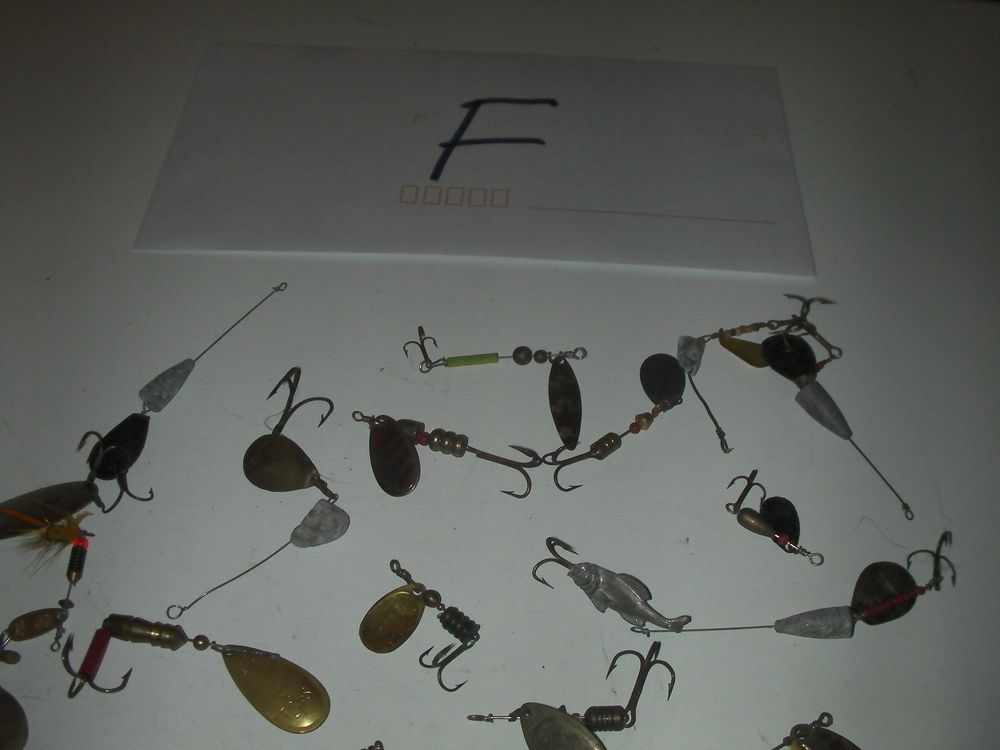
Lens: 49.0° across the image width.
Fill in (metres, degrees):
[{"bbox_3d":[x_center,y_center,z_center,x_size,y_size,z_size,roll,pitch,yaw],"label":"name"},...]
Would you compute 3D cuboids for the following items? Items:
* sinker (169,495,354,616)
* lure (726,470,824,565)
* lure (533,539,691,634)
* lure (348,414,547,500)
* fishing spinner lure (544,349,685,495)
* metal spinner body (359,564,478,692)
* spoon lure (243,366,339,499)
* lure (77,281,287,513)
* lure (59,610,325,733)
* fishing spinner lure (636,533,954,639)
[{"bbox_3d":[-0.062,0.048,0.282,0.050,0.006,0.009,-33,59,-24],"label":"sinker"},{"bbox_3d":[0.074,0.037,0.291,0.031,0.010,0.013,31,57,22],"label":"lure"},{"bbox_3d":[0.029,0.053,0.278,0.042,0.009,0.012,23,55,16],"label":"lure"},{"bbox_3d":[-0.019,0.024,0.300,0.056,0.011,0.022,16,53,11],"label":"lure"},{"bbox_3d":[0.034,0.012,0.311,0.058,0.012,0.018,-38,61,-27],"label":"fishing spinner lure"},{"bbox_3d":[-0.018,0.060,0.272,0.032,0.010,0.025,20,54,15],"label":"metal spinner body"},{"bbox_3d":[-0.054,0.015,0.305,0.029,0.012,0.036,11,52,8],"label":"spoon lure"},{"bbox_3d":[-0.094,-0.001,0.318,0.029,0.011,0.092,15,53,11],"label":"lure"},{"bbox_3d":[-0.072,0.070,0.262,0.065,0.012,0.021,6,52,4],"label":"lure"},{"bbox_3d":[0.077,0.058,0.273,0.086,0.013,0.016,-12,53,-10],"label":"fishing spinner lure"}]

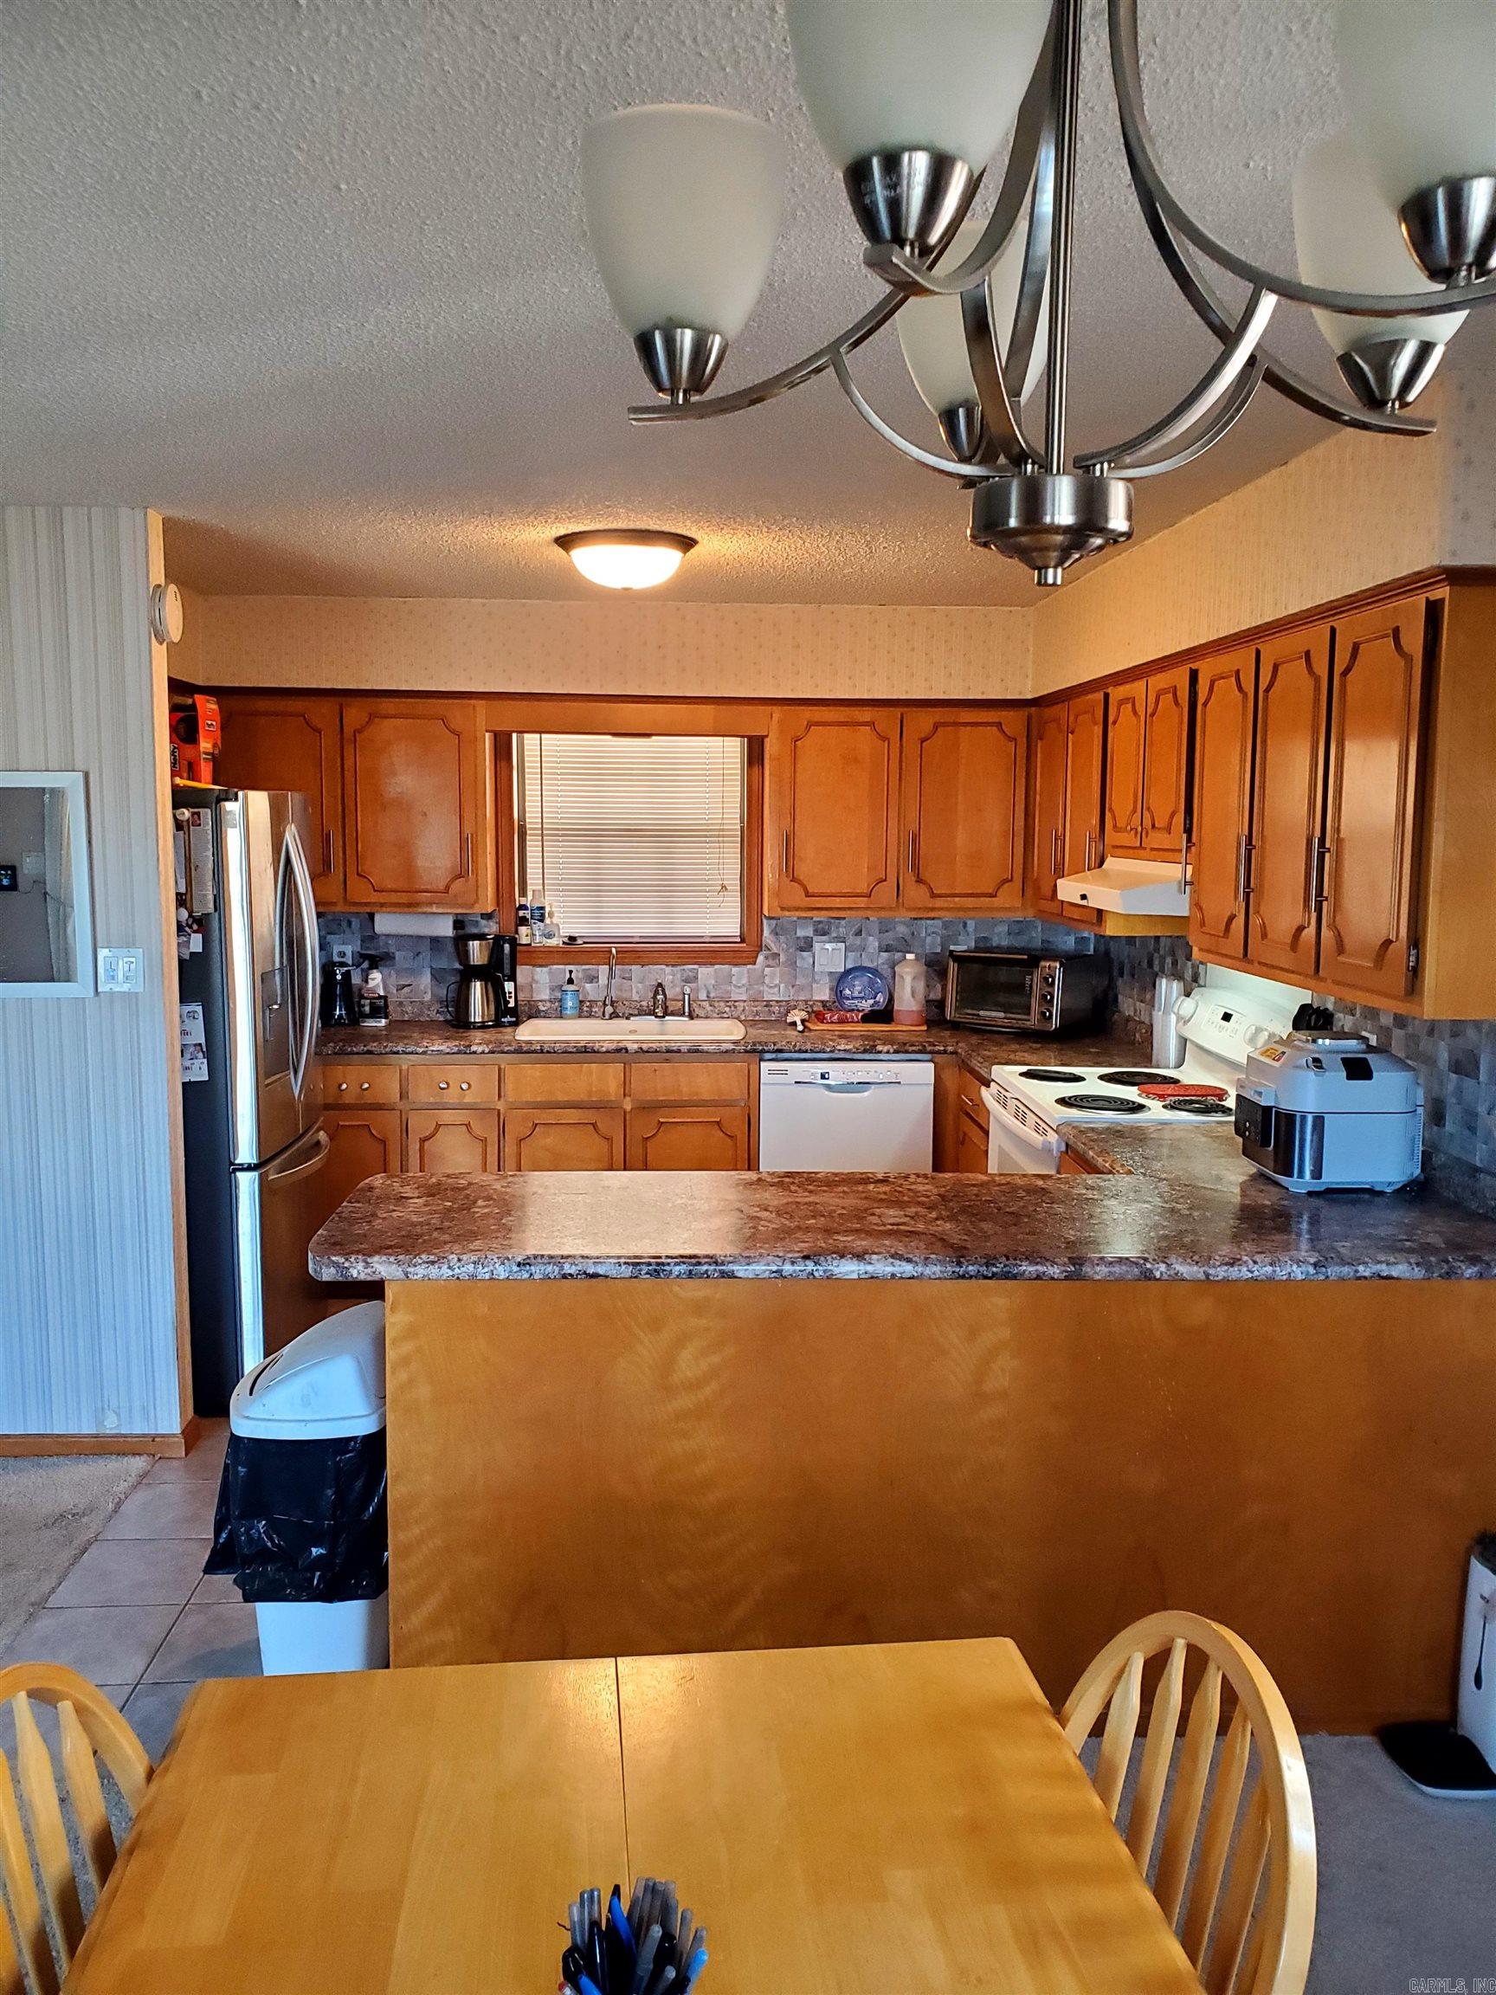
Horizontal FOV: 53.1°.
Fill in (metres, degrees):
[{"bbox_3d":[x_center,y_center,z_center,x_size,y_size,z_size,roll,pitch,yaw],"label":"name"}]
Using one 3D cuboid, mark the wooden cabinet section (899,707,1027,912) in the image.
[{"bbox_3d":[0.774,-0.689,5.552,0.463,0.731,0.320,0,7,-3],"label":"wooden cabinet section"}]

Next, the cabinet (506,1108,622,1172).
[{"bbox_3d":[-0.650,0.632,5.471,0.430,0.590,0.605,0,7,-3],"label":"cabinet"}]

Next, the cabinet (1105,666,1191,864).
[{"bbox_3d":[1.233,-0.633,4.117,0.320,0.525,0.730,0,7,-3],"label":"cabinet"}]

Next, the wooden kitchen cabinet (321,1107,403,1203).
[{"bbox_3d":[-1.345,0.665,5.393,0.310,0.630,0.550,0,7,-3],"label":"wooden kitchen cabinet"}]

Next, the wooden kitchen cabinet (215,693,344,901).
[{"bbox_3d":[-1.684,-0.705,5.427,0.477,0.755,0.320,0,7,-3],"label":"wooden kitchen cabinet"}]

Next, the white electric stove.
[{"bbox_3d":[1.065,0.604,4.266,0.670,1.200,0.760,0,7,-3],"label":"white electric stove"}]

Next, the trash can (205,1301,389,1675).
[{"bbox_3d":[-0.819,0.982,2.889,0.300,0.750,0.360,0,7,-3],"label":"trash can"}]

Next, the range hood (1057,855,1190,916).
[{"bbox_3d":[1.165,-0.310,4.149,0.450,0.131,0.725,0,7,-3],"label":"range hood"}]

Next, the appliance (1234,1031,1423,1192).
[{"bbox_3d":[1.211,0.228,3.202,0.370,0.310,0.330,0,7,-3],"label":"appliance"}]

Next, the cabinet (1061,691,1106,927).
[{"bbox_3d":[1.225,-0.595,4.772,0.310,0.710,0.430,0,7,-3],"label":"cabinet"}]

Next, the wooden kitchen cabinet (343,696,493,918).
[{"bbox_3d":[-1.177,-0.703,5.453,0.532,0.755,0.320,0,7,-3],"label":"wooden kitchen cabinet"}]

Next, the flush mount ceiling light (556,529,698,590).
[{"bbox_3d":[-0.329,-1.182,4.085,0.390,0.140,0.390,0,7,-3],"label":"flush mount ceiling light"}]

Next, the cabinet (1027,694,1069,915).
[{"bbox_3d":[1.178,-0.644,5.191,0.320,0.750,0.470,0,7,-3],"label":"cabinet"}]

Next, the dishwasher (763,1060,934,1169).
[{"bbox_3d":[0.323,0.611,5.508,0.607,0.865,0.605,0,7,-3],"label":"dishwasher"}]

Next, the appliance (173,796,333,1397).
[{"bbox_3d":[-1.732,0.256,4.533,0.850,1.740,0.870,0,7,-3],"label":"appliance"}]

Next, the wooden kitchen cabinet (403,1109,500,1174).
[{"bbox_3d":[-1.015,0.665,5.412,0.310,0.630,0.550,0,7,-3],"label":"wooden kitchen cabinet"}]

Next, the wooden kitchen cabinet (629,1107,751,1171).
[{"bbox_3d":[-0.219,0.635,5.493,0.427,0.590,0.605,0,7,-3],"label":"wooden kitchen cabinet"}]

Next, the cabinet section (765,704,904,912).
[{"bbox_3d":[0.307,-0.692,5.527,0.472,0.731,0.320,0,7,-3],"label":"cabinet section"}]

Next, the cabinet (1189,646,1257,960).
[{"bbox_3d":[1.292,-0.460,3.622,0.310,0.710,0.380,0,7,-3],"label":"cabinet"}]

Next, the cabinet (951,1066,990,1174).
[{"bbox_3d":[1.025,0.645,4.954,0.570,0.760,0.480,0,7,-3],"label":"cabinet"}]

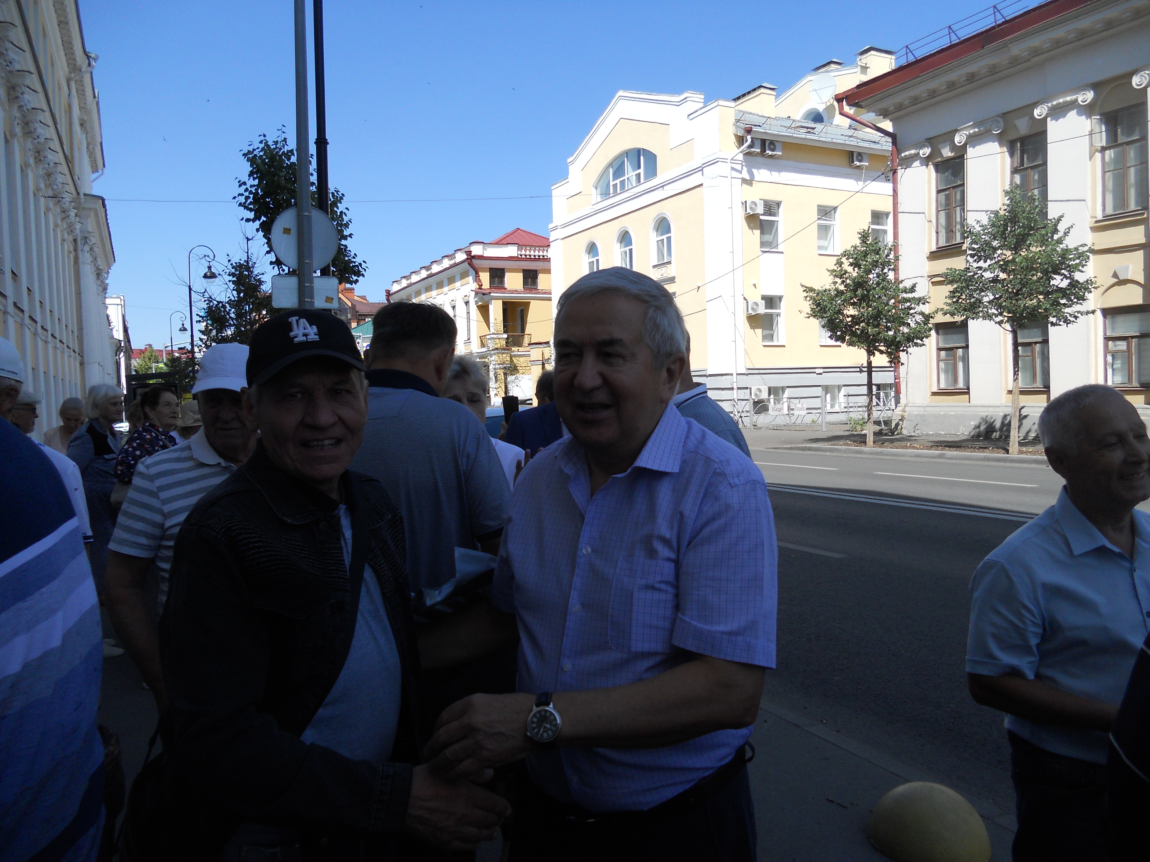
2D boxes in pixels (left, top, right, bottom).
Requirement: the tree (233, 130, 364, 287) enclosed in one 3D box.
[{"bbox_3d":[-3.765,-1.521,12.597,1.900,5.365,1.850,-2,2,-16],"label":"tree"}]

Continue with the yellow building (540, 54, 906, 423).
[{"bbox_3d":[9.149,-9.799,50.739,15.000,18.200,17.200,-3,2,-27],"label":"yellow building"}]

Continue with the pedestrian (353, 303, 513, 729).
[{"bbox_3d":[-0.328,0.583,1.931,0.520,1.715,0.370,-1,2,12],"label":"pedestrian"}]

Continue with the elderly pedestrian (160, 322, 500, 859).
[{"bbox_3d":[-0.375,0.641,1.380,0.500,1.644,0.520,0,3,41],"label":"elderly pedestrian"}]

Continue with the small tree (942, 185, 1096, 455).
[{"bbox_3d":[9.478,-2.381,19.296,3.300,5.760,3.200,-1,2,26],"label":"small tree"}]

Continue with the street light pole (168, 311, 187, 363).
[{"bbox_3d":[-22.931,-3.298,52.132,1.100,7.266,0.550,-3,2,-26],"label":"street light pole"}]

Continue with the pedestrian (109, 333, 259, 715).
[{"bbox_3d":[-0.742,0.629,2.000,0.530,1.645,0.360,-3,2,-30],"label":"pedestrian"}]

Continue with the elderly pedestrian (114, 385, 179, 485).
[{"bbox_3d":[-2.245,0.574,4.830,0.380,1.645,0.480,-2,2,-5],"label":"elderly pedestrian"}]

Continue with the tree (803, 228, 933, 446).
[{"bbox_3d":[7.563,-2.425,23.298,3.350,5.630,3.200,-1,2,18],"label":"tree"}]

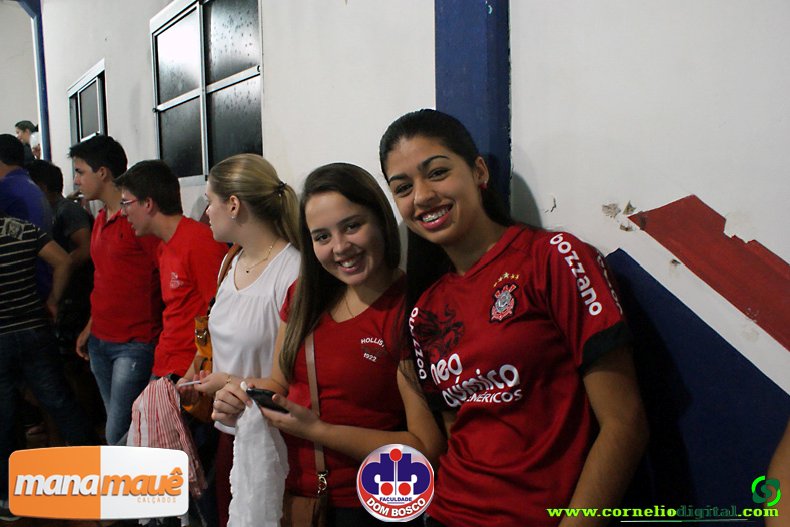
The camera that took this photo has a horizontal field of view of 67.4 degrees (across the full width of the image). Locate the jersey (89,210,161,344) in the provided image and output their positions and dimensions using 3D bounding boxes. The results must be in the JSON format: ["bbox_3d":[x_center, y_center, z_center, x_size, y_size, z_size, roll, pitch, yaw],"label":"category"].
[{"bbox_3d":[-1.060,0.040,2.420,0.410,0.580,0.260,4,8,29],"label":"jersey"}]

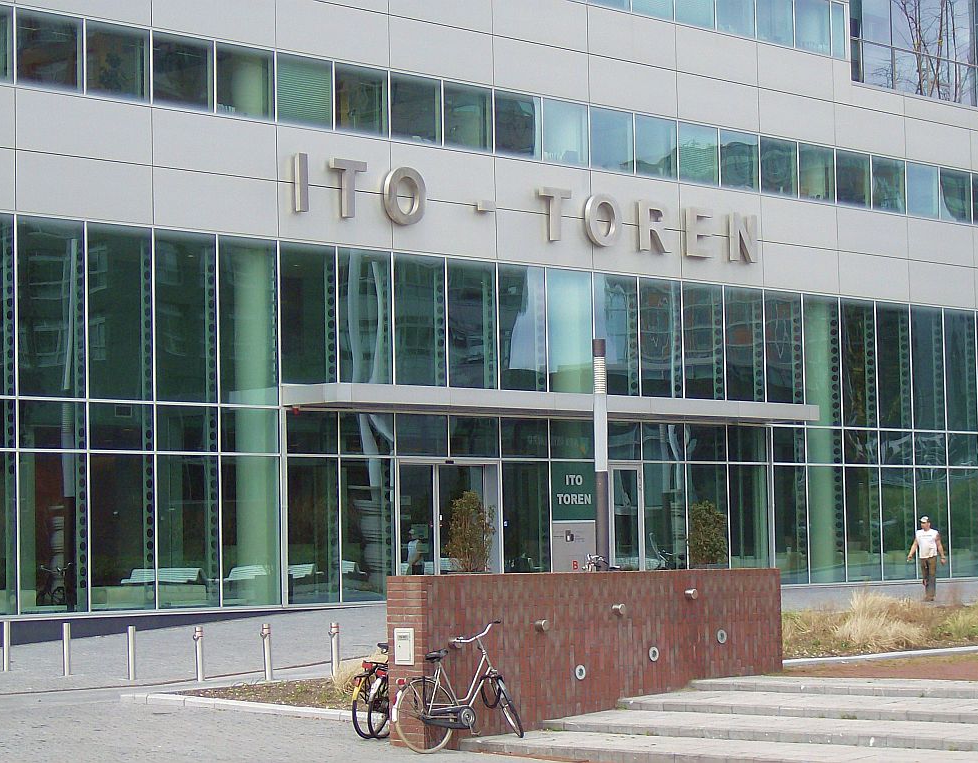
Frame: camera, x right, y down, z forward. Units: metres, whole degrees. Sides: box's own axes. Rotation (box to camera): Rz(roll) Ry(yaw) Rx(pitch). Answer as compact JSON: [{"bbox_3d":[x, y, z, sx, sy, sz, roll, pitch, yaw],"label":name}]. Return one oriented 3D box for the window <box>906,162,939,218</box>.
[{"bbox_3d":[11.375,-5.003,65.735,0.100,1.410,1.482,-5,-5,43],"label":"window"}]

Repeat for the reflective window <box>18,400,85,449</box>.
[{"bbox_3d":[-7.524,0.760,43.317,0.100,0.842,1.450,-5,-5,43],"label":"reflective window"}]

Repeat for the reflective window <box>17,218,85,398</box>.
[{"bbox_3d":[-7.562,-1.262,43.452,0.100,3.112,1.450,-5,-5,43],"label":"reflective window"}]

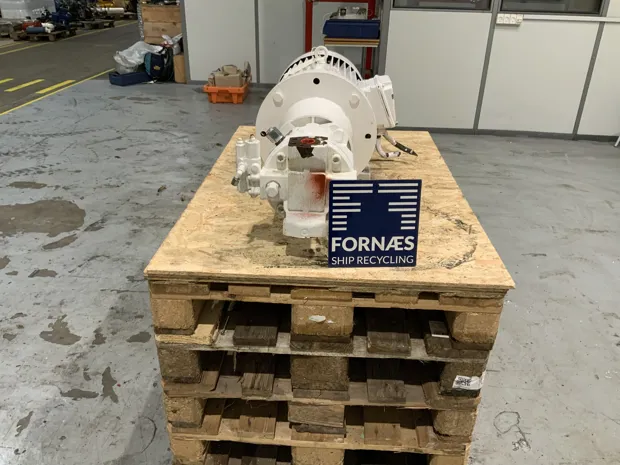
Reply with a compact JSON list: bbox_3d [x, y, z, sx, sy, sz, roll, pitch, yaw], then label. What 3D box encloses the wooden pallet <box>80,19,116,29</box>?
[{"bbox_3d":[-5.403,-5.187,12.943,0.800,0.144,1.200,-2,27,-7],"label":"wooden pallet"}]

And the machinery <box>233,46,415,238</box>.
[{"bbox_3d":[0.055,-0.344,1.600,0.465,0.415,0.970,2,27,2],"label":"machinery"}]

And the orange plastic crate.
[{"bbox_3d":[-0.932,-1.575,5.879,0.445,0.172,0.350,2,27,2],"label":"orange plastic crate"}]

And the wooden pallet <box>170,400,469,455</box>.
[{"bbox_3d":[0.054,0.214,1.891,0.800,0.148,1.200,2,27,2],"label":"wooden pallet"}]

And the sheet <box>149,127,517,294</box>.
[{"bbox_3d":[0.071,-0.164,1.729,0.830,0.022,1.250,2,27,2],"label":"sheet"}]

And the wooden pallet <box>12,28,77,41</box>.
[{"bbox_3d":[-5.494,-4.131,10.839,0.800,0.144,1.200,0,27,-3],"label":"wooden pallet"}]

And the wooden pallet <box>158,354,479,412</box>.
[{"bbox_3d":[0.057,0.077,1.817,0.800,0.148,1.200,2,27,2],"label":"wooden pallet"}]

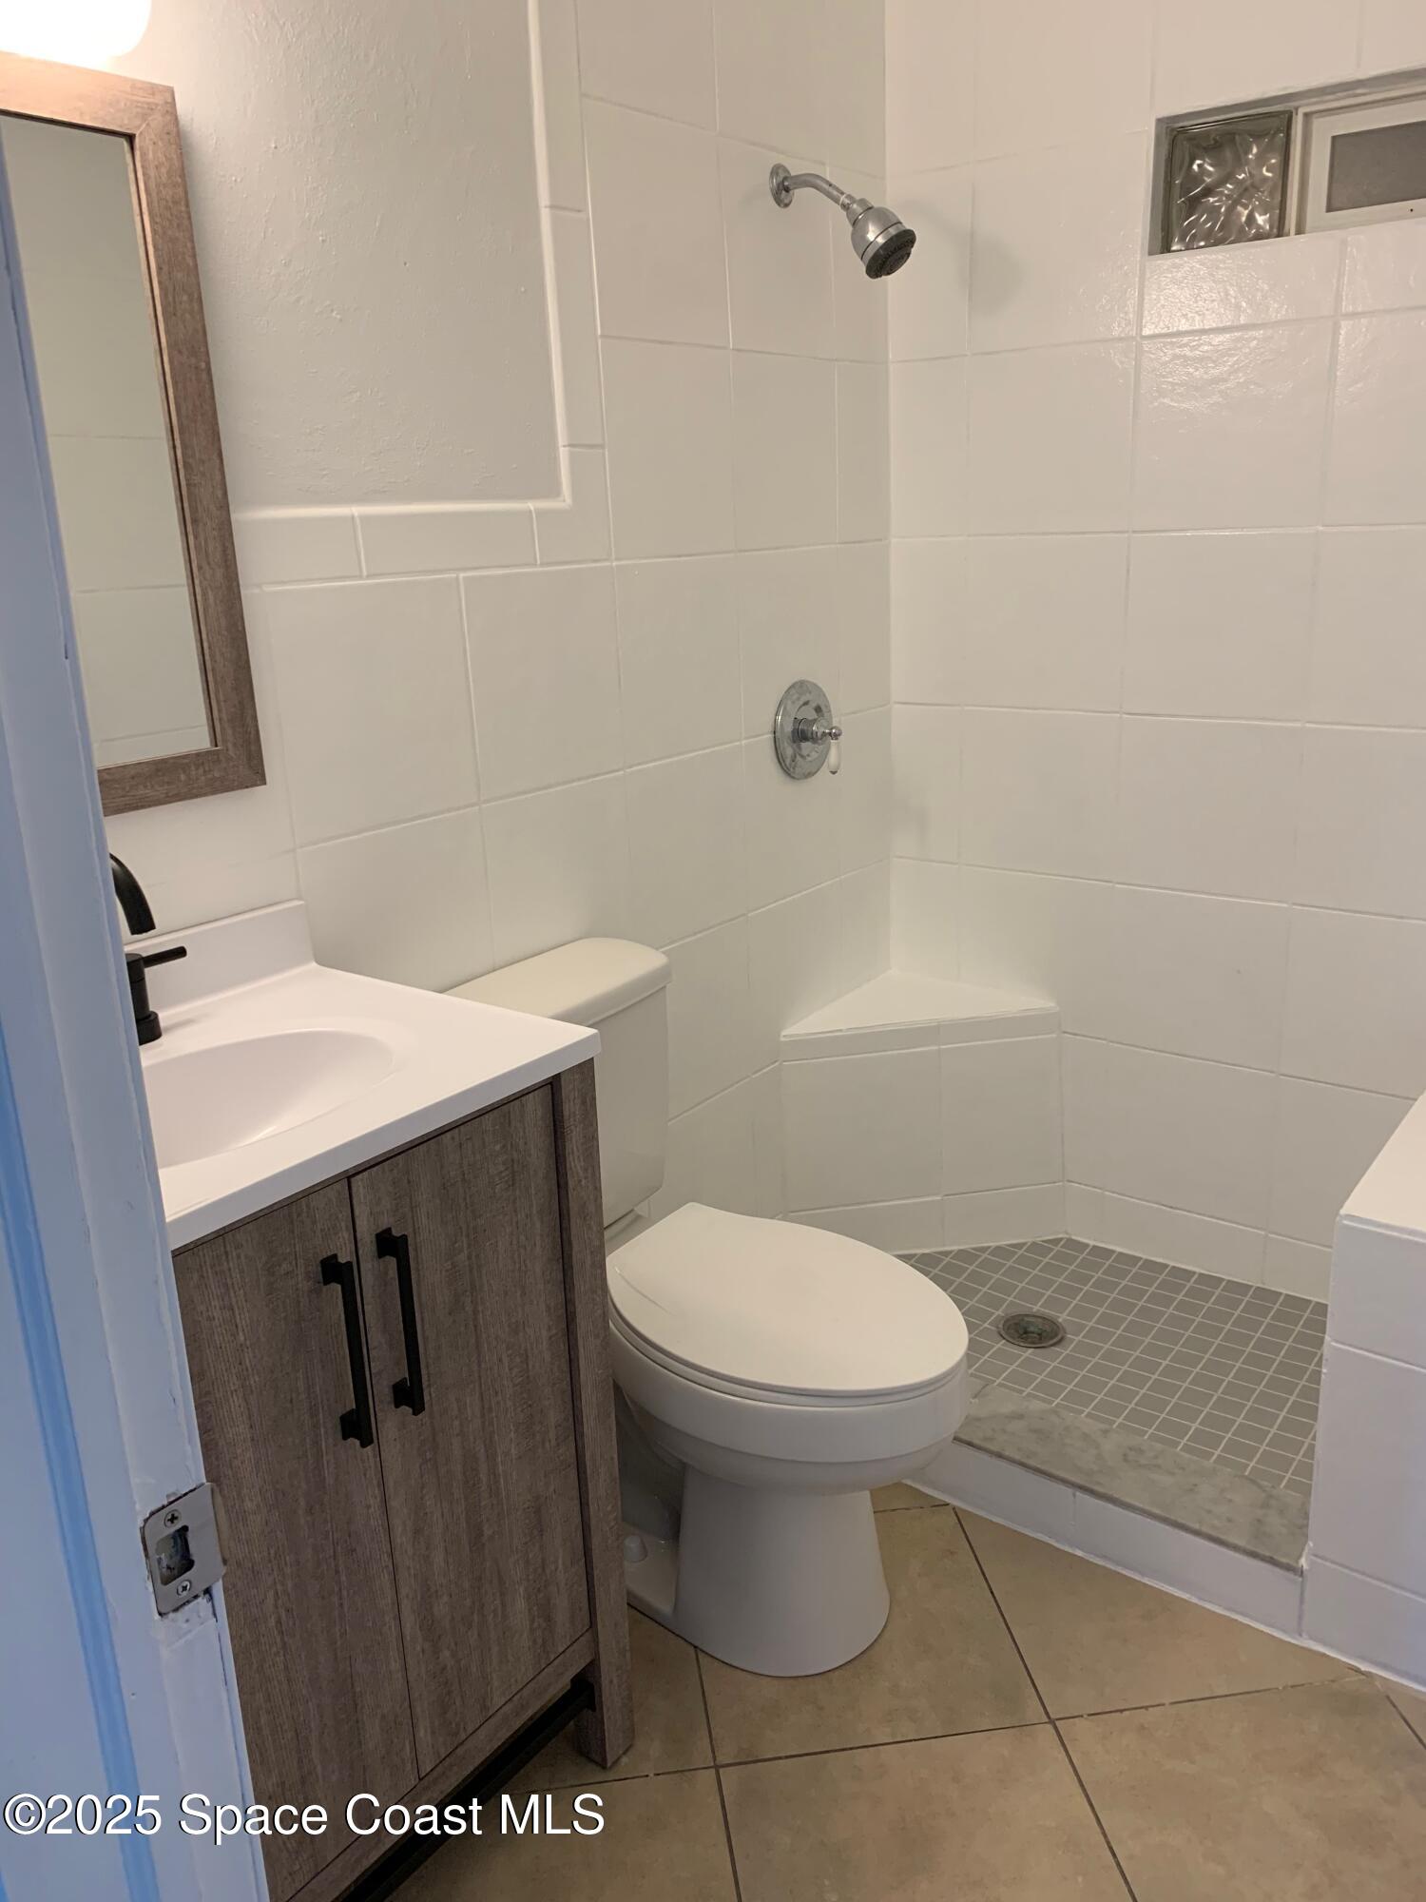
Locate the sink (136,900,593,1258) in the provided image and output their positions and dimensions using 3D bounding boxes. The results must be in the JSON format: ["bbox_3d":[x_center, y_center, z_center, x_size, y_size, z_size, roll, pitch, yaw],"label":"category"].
[{"bbox_3d":[-0.496,0.101,1.370,0.474,0.101,0.622,10,21,36],"label":"sink"}]

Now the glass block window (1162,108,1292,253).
[{"bbox_3d":[0.812,-1.185,2.209,0.195,0.187,0.080,10,21,36],"label":"glass block window"}]

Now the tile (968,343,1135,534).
[{"bbox_3d":[0.566,-0.852,2.400,0.294,0.295,0.010,10,21,36],"label":"tile"}]

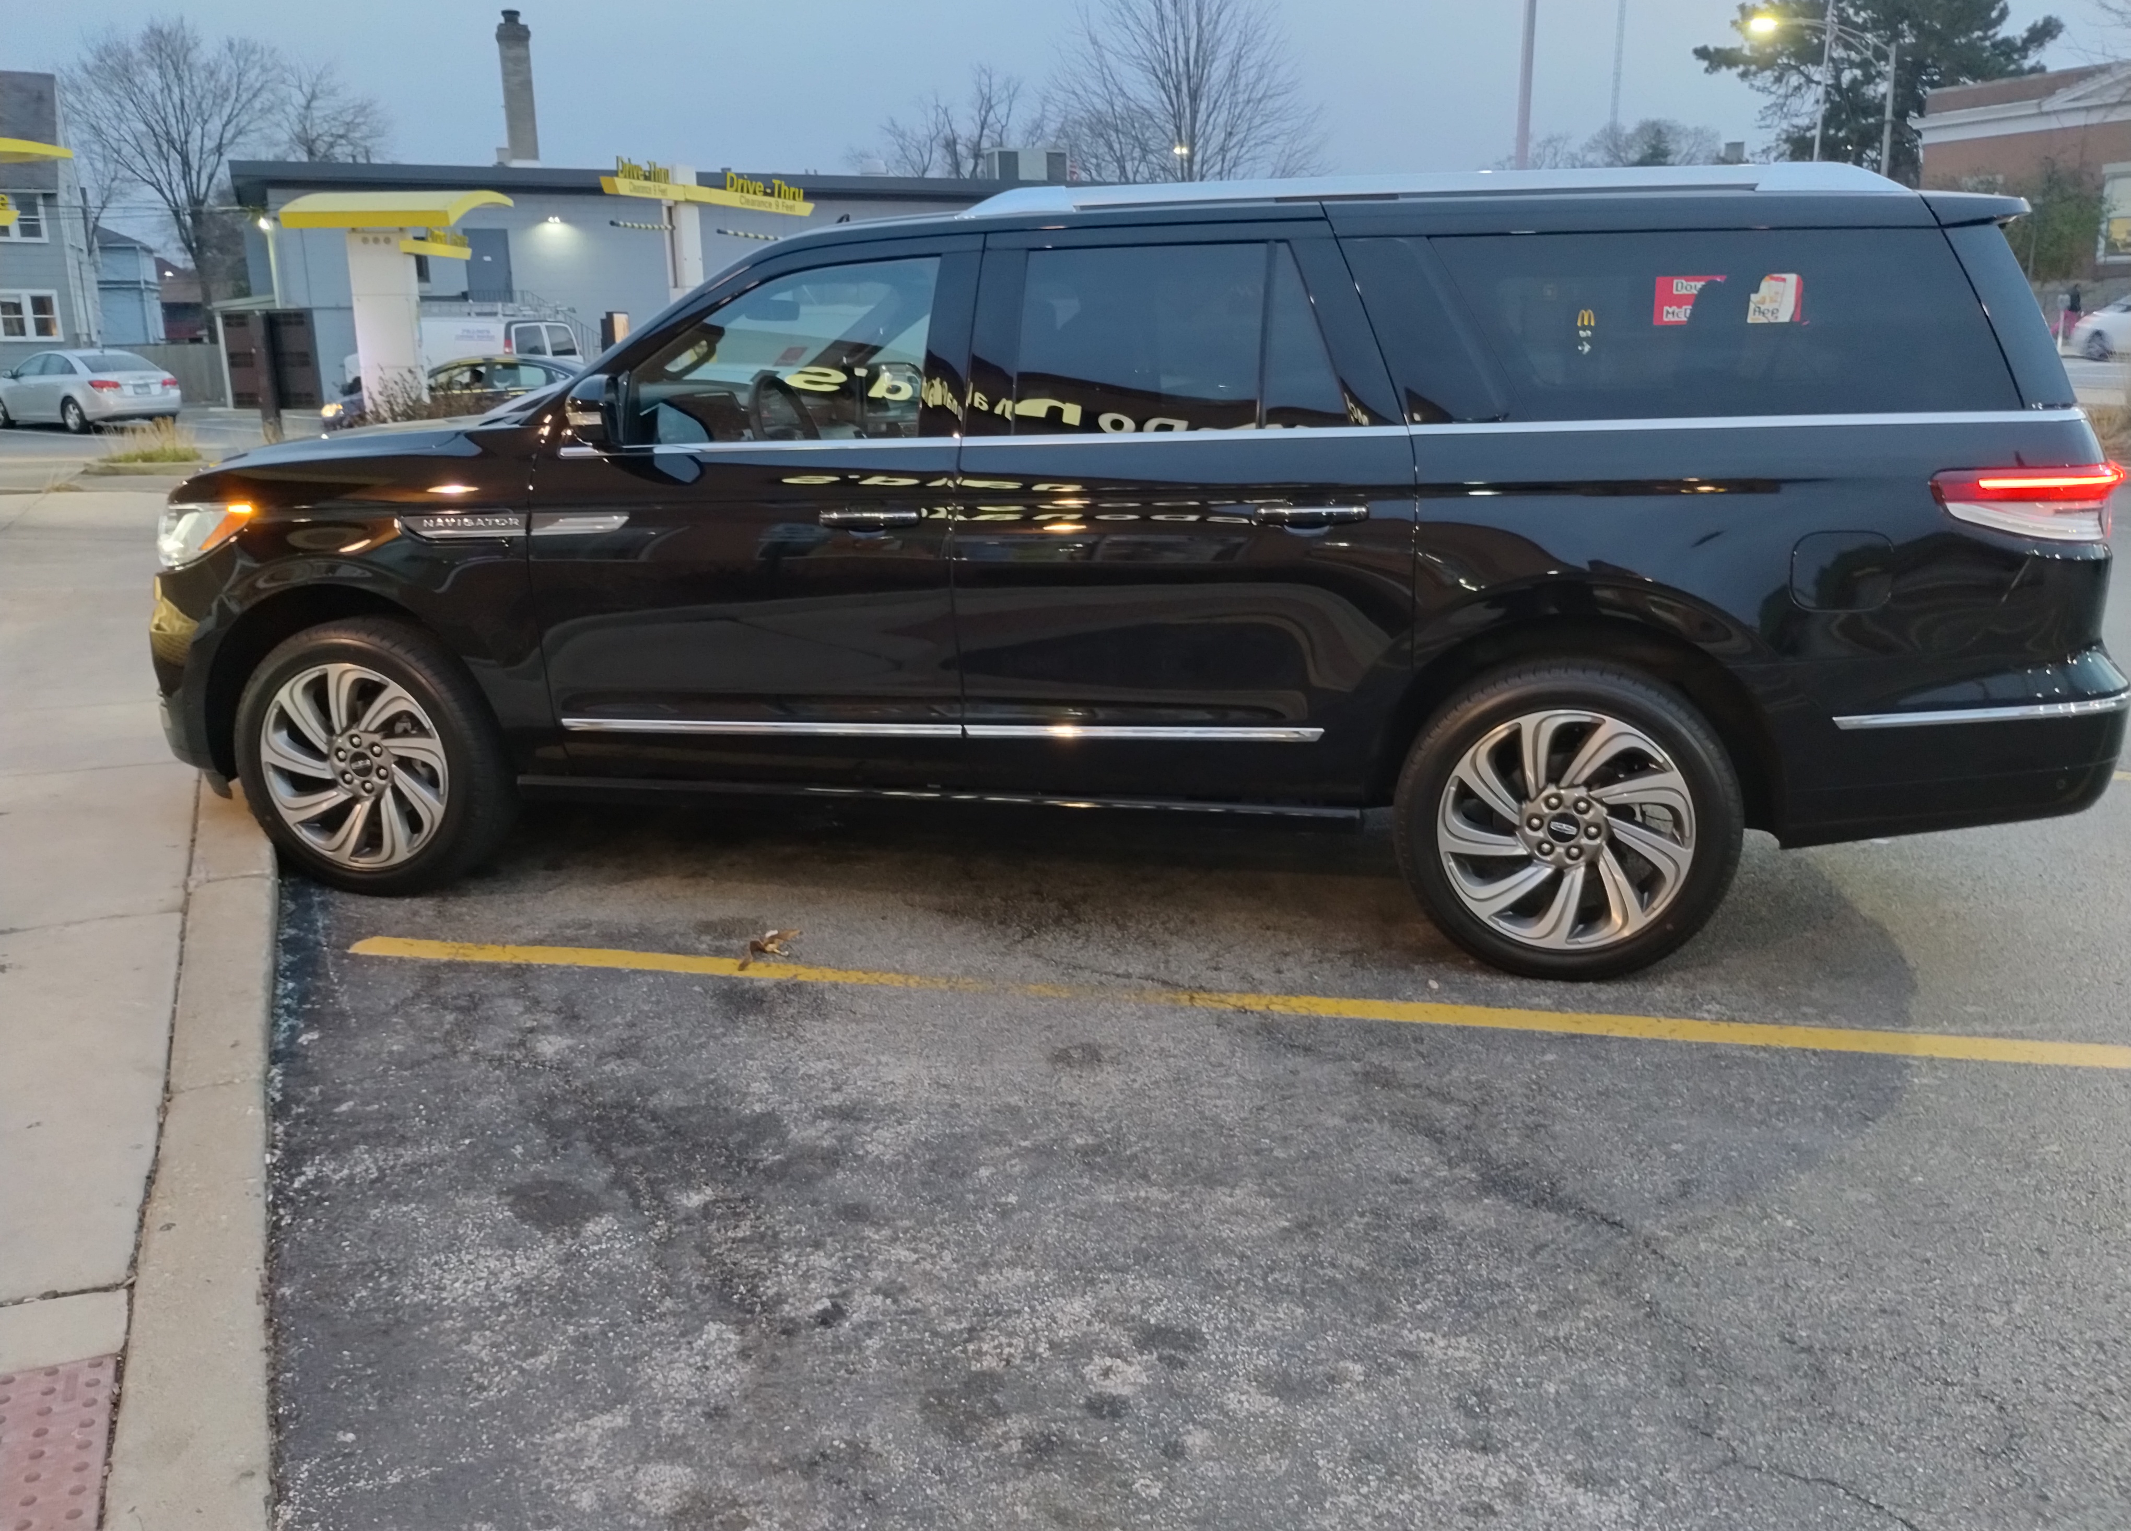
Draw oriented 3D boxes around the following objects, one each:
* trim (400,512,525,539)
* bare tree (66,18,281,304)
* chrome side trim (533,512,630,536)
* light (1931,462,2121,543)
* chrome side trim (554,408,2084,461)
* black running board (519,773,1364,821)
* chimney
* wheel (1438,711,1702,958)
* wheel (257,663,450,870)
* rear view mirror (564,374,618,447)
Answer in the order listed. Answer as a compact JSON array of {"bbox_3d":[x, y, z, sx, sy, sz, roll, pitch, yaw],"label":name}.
[{"bbox_3d":[-1.629,-0.646,4.667,0.383,0.063,0.025,3,15,13],"label":"trim"},{"bbox_3d":[-30.298,-19.188,58.976,7.268,11.838,7.268,-8,16,-25],"label":"bare tree"},{"bbox_3d":[-1.285,-0.641,4.585,0.282,0.058,0.025,3,15,13],"label":"chrome side trim"},{"bbox_3d":[2.138,-0.594,3.859,0.416,0.167,0.180,3,15,13],"label":"light"},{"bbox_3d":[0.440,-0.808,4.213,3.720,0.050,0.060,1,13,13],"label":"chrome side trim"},{"bbox_3d":[-0.390,0.086,4.622,2.346,0.042,0.070,3,15,13],"label":"black running board"},{"bbox_3d":[-15.140,-18.785,47.908,0.980,4.050,0.980,-5,14,-19],"label":"chimney"},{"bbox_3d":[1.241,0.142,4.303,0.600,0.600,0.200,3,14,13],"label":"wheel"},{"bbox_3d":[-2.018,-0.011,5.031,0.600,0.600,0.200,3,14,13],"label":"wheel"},{"bbox_3d":[-1.197,-0.913,4.440,0.150,0.200,0.240,1,13,5],"label":"rear view mirror"}]

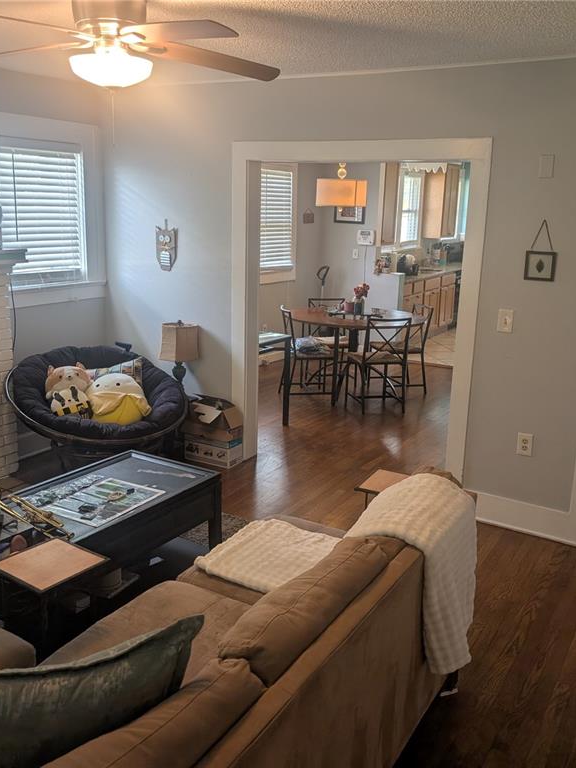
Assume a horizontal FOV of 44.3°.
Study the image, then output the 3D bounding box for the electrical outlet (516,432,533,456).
[{"bbox_3d":[1.292,0.331,3.856,0.078,0.122,0.012,10,17,31],"label":"electrical outlet"}]

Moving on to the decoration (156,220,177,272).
[{"bbox_3d":[-0.844,-0.949,4.900,0.170,0.350,0.030,10,17,29],"label":"decoration"}]

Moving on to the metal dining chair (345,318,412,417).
[{"bbox_3d":[0.794,-0.193,6.268,0.410,0.845,0.470,-2,15,-14],"label":"metal dining chair"}]

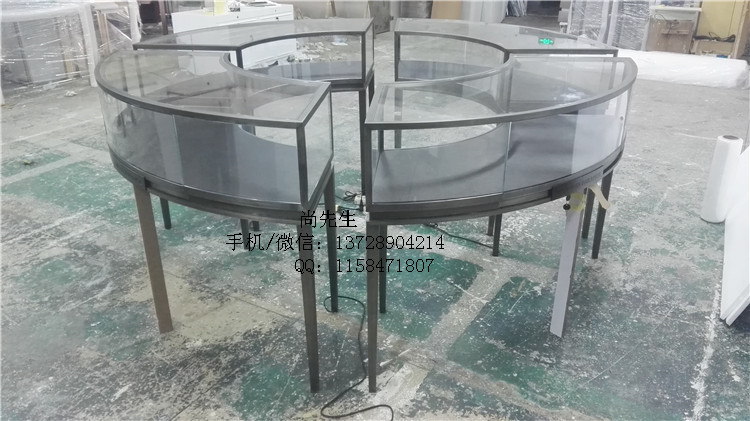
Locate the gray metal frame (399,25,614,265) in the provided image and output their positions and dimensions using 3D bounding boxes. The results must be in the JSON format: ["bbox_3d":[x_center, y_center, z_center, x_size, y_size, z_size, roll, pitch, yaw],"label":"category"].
[{"bbox_3d":[0.584,-0.490,3.115,0.625,0.970,1.385,-22,34,-37],"label":"gray metal frame"}]

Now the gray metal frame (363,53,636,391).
[{"bbox_3d":[0.493,-0.014,2.153,1.385,0.970,0.625,-20,32,-34],"label":"gray metal frame"}]

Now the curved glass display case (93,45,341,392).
[{"bbox_3d":[-0.626,-0.037,2.206,0.625,0.970,1.385,-22,33,-37],"label":"curved glass display case"}]

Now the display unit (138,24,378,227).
[{"bbox_3d":[-0.535,-0.513,3.169,1.385,0.970,0.625,-20,32,-34],"label":"display unit"}]

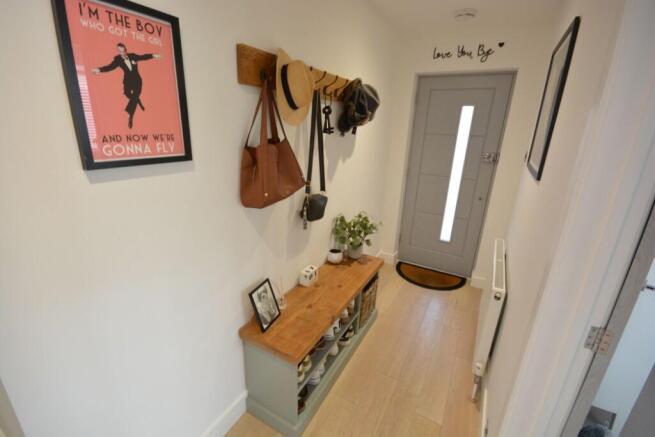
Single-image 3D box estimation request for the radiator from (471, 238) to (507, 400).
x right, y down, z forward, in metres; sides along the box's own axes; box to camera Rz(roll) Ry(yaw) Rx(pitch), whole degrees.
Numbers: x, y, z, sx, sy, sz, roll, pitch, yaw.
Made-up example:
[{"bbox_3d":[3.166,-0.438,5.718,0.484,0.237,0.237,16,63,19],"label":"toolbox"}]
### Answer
[{"bbox_3d":[1.151,0.602,1.946,0.062,0.650,0.930,12,21,28],"label":"radiator"}]

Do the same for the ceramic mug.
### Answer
[{"bbox_3d":[0.065,0.294,2.038,0.102,0.088,0.102,12,21,28],"label":"ceramic mug"}]

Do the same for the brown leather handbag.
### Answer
[{"bbox_3d":[-0.227,-0.337,1.268,0.140,0.530,0.380,16,23,38],"label":"brown leather handbag"}]

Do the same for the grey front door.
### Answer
[{"bbox_3d":[1.260,-0.381,2.899,0.830,2.040,0.060,12,21,28],"label":"grey front door"}]

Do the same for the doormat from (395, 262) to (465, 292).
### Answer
[{"bbox_3d":[1.088,0.646,2.971,0.745,0.018,0.410,12,21,28],"label":"doormat"}]

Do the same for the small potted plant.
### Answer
[{"bbox_3d":[0.239,0.160,2.120,0.290,0.300,0.275,12,21,28],"label":"small potted plant"}]

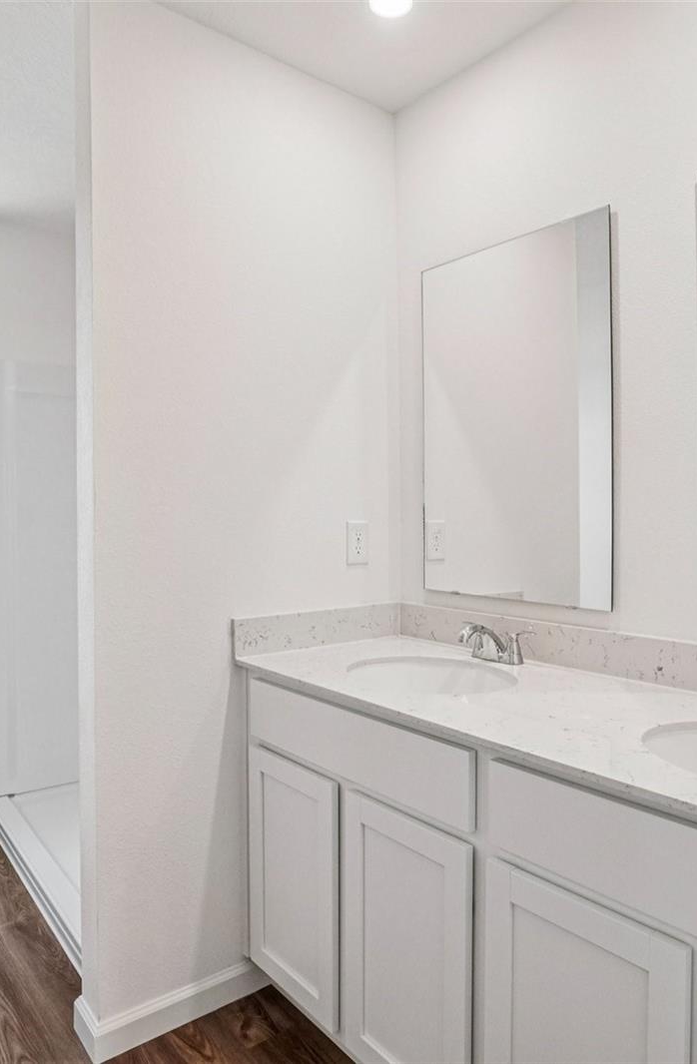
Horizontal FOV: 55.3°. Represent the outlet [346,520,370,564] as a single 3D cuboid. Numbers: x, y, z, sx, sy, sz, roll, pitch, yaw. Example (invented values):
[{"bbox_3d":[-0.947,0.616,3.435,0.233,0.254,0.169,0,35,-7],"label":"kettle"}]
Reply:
[{"bbox_3d":[0.029,0.032,1.953,0.080,0.123,0.008,-1,1,-39],"label":"outlet"}]

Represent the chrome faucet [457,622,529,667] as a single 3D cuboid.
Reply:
[{"bbox_3d":[0.342,0.271,1.625,0.150,0.100,0.200,-1,1,-39],"label":"chrome faucet"}]

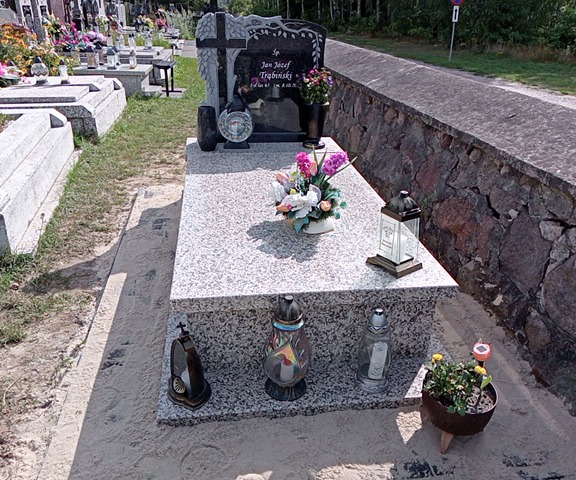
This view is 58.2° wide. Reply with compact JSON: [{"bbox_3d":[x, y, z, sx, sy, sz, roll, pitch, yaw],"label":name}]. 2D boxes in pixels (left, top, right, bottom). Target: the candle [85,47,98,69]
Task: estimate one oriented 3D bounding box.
[{"bbox_3d":[-2.560,-2.390,6.763,0.134,0.270,0.134,-2,26,-9],"label":"candle"}]

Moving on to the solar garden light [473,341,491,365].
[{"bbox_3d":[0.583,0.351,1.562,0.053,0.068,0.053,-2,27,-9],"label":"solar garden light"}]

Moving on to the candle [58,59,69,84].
[{"bbox_3d":[-2.380,-1.794,5.496,0.101,0.258,0.101,-2,26,-9],"label":"candle"}]

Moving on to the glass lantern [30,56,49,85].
[{"bbox_3d":[-2.311,-1.584,4.824,0.162,0.235,0.162,-2,27,-9],"label":"glass lantern"}]

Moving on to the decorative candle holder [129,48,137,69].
[{"bbox_3d":[-2.050,-2.390,6.836,0.098,0.242,0.098,-2,26,-9],"label":"decorative candle holder"}]

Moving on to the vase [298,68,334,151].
[{"bbox_3d":[0.177,-0.813,3.205,0.215,0.475,0.205,-2,27,-9],"label":"vase"}]

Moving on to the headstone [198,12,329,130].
[{"bbox_3d":[-0.175,-1.094,3.459,0.838,0.767,0.093,-2,26,-9],"label":"headstone"}]

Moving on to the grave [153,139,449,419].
[{"bbox_3d":[-0.043,-0.069,2.749,1.115,0.352,2.333,-2,26,-9],"label":"grave"}]

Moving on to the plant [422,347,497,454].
[{"bbox_3d":[0.532,0.498,1.630,0.232,0.340,0.232,-2,26,-9],"label":"plant"}]

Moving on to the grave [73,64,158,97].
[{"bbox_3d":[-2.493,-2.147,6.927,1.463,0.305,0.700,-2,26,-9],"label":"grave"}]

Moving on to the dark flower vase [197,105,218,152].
[{"bbox_3d":[-0.486,-0.674,3.120,0.112,0.252,0.110,-2,27,-9],"label":"dark flower vase"}]

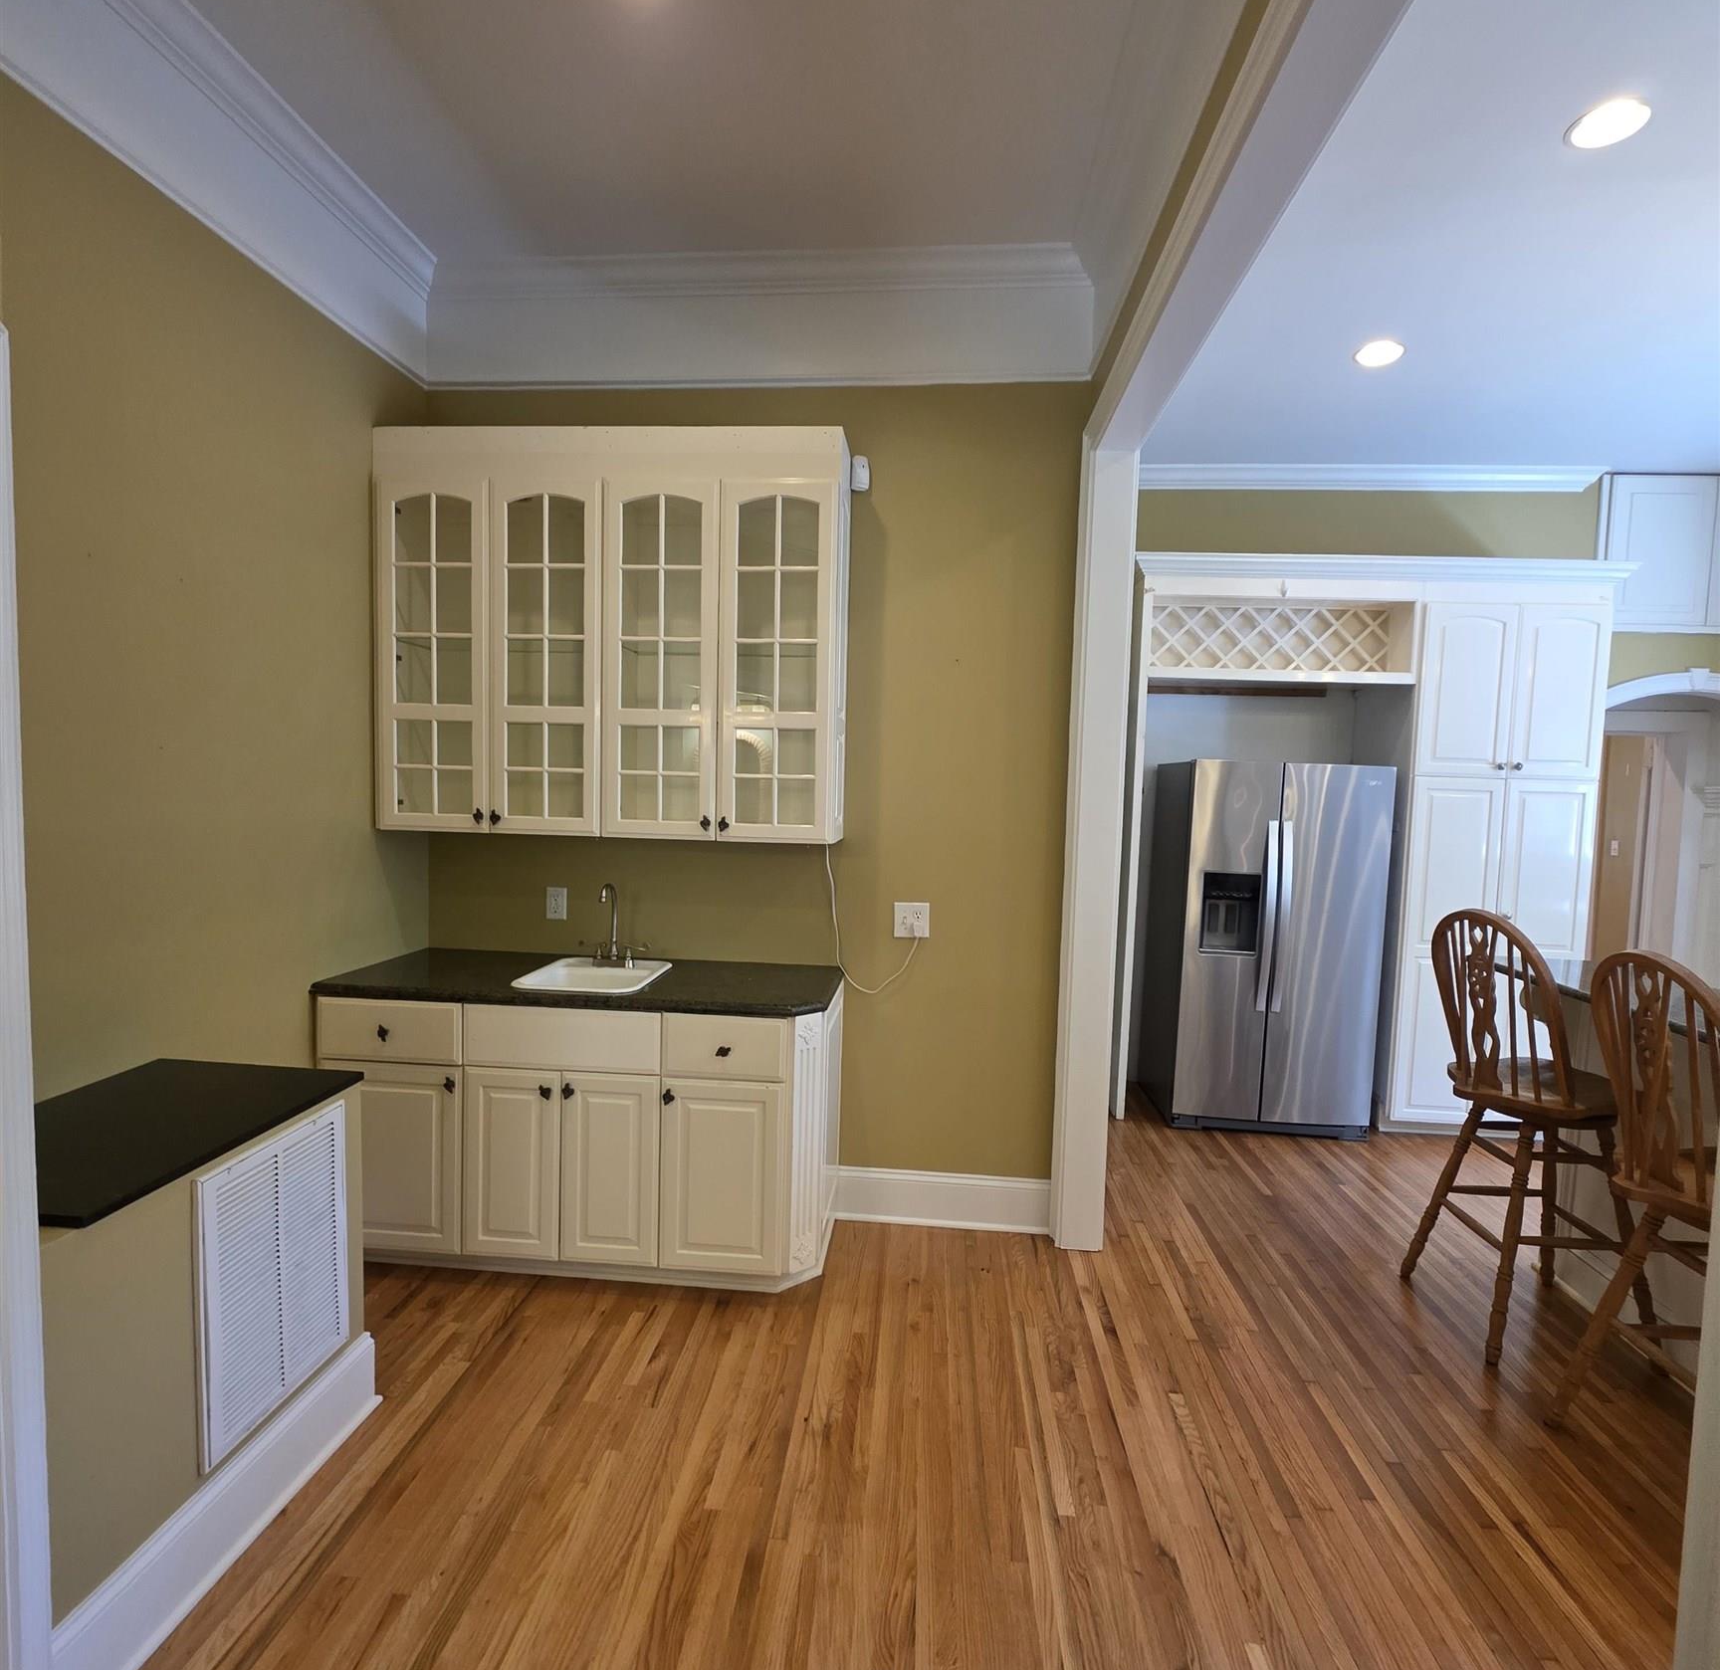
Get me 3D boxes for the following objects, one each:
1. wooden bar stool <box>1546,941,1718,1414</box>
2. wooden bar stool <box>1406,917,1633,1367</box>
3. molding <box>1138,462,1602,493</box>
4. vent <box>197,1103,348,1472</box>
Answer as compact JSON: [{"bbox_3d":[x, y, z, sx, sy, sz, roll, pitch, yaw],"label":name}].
[{"bbox_3d":[1.953,0.899,1.908,0.570,1.230,0.490,1,4,-5],"label":"wooden bar stool"},{"bbox_3d":[1.992,0.857,2.561,0.570,1.230,0.490,1,4,-13],"label":"wooden bar stool"},{"bbox_3d":[2.591,-1.858,4.476,2.290,0.103,0.085,2,4,5],"label":"molding"},{"bbox_3d":[-1.231,0.924,1.831,0.020,0.577,0.401,2,4,5],"label":"vent"}]

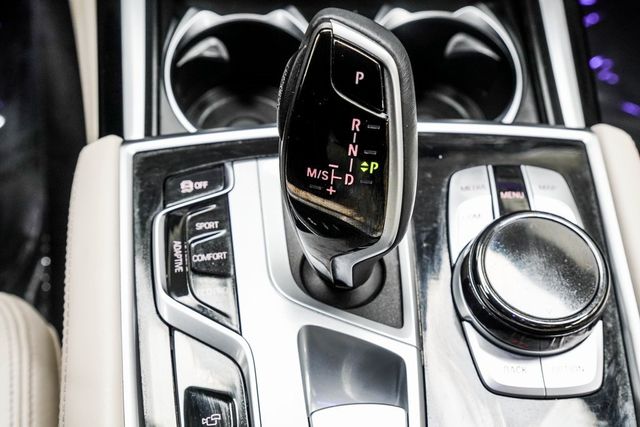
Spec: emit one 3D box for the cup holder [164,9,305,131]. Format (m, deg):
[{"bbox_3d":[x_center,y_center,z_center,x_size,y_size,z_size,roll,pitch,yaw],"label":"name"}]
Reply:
[{"bbox_3d":[-0.038,-0.050,0.495,0.082,0.060,0.082,-2,55,-4],"label":"cup holder"}]

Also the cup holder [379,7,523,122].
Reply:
[{"bbox_3d":[0.059,-0.066,0.472,0.080,0.018,0.080,-2,55,-4],"label":"cup holder"}]

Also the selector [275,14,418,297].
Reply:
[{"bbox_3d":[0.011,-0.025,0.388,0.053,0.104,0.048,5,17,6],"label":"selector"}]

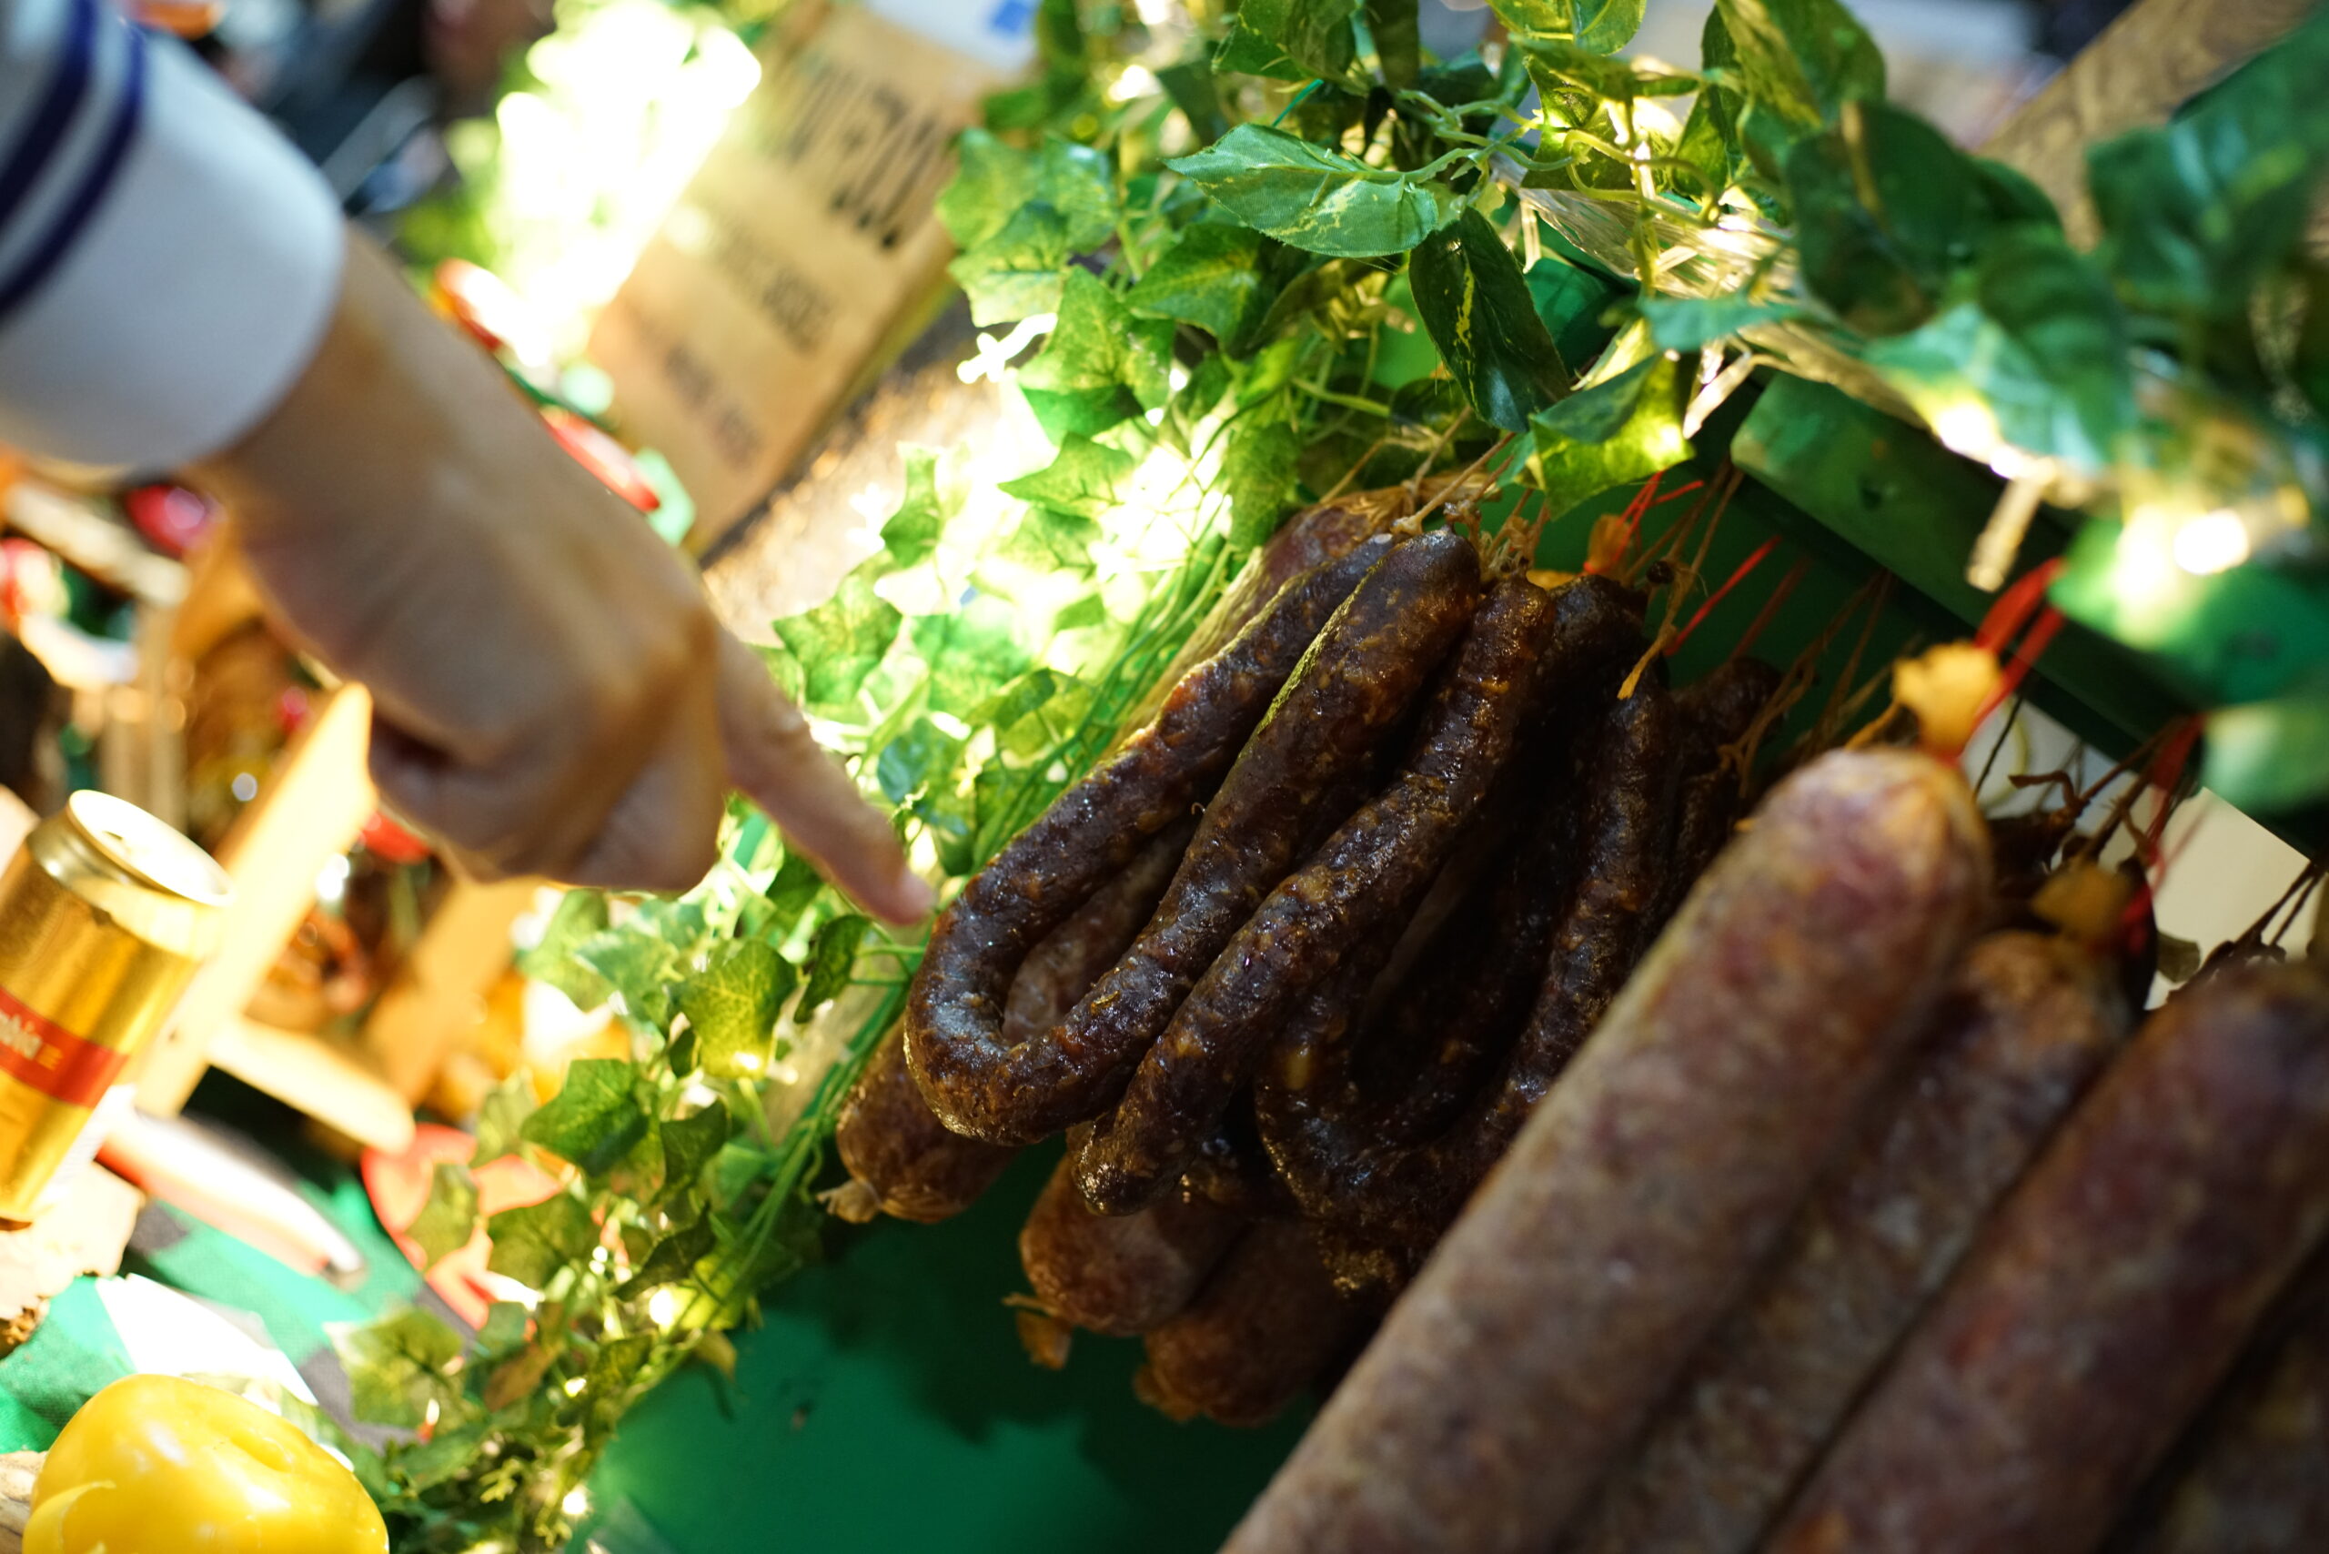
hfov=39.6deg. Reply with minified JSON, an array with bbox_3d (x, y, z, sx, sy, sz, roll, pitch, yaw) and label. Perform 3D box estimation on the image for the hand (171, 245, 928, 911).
[{"bbox_3d":[-0.131,-0.018,0.708,0.203,0.087,0.074,43,-5,-31],"label":"hand"}]

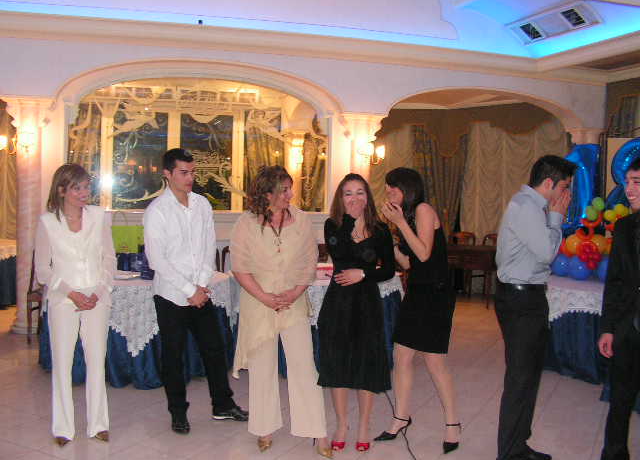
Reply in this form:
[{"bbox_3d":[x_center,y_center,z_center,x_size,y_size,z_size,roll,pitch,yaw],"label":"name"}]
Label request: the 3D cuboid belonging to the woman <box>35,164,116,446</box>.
[{"bbox_3d":[-1.493,0.438,4.066,0.470,1.650,0.340,0,2,-23],"label":"woman"}]

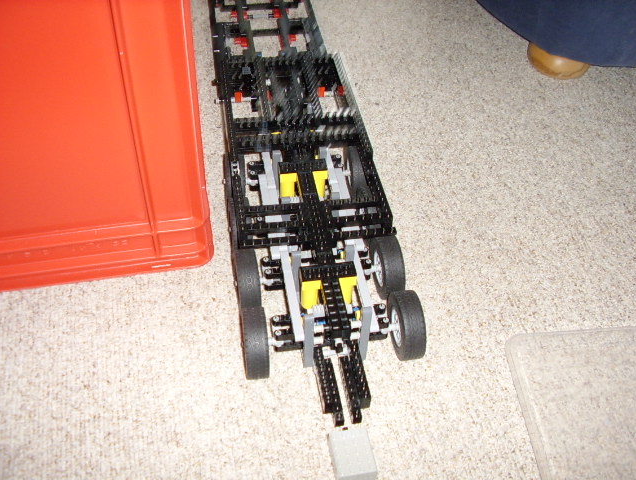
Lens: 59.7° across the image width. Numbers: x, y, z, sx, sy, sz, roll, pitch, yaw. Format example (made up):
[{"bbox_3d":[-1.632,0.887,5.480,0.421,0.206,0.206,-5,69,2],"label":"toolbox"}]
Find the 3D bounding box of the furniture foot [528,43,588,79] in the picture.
[{"bbox_3d":[0.402,-0.312,0.910,0.108,0.065,0.112,22,49,16],"label":"furniture foot"}]

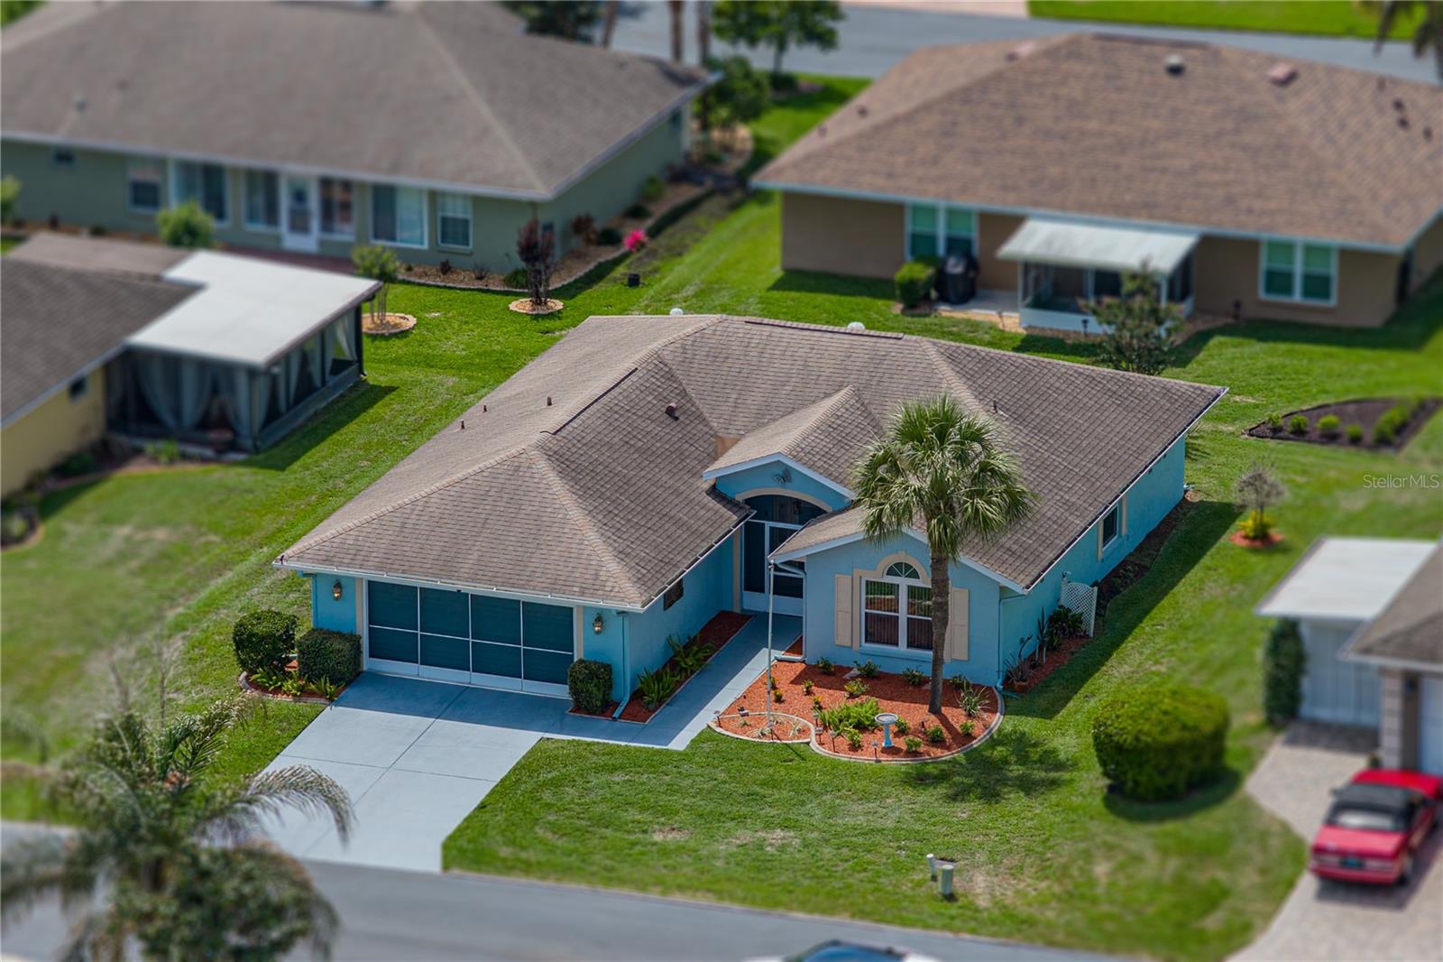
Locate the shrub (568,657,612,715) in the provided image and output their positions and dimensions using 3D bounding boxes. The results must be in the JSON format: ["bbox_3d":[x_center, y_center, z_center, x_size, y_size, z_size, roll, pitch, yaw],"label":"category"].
[{"bbox_3d":[-2.760,4.345,142.109,0.850,0.970,0.820,7,20,20],"label":"shrub"}]

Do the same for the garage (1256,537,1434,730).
[{"bbox_3d":[13.421,3.211,142.749,2.800,2.500,5.100,7,20,20],"label":"garage"}]

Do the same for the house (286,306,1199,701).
[{"bbox_3d":[0.960,-0.087,149.049,15.657,4.751,18.226,7,20,20],"label":"house"}]

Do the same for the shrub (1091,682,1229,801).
[{"bbox_3d":[8.999,5.269,137.954,2.800,1.800,2.800,0,19,0],"label":"shrub"}]

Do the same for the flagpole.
[{"bbox_3d":[1.041,3.429,140.379,0.100,3.780,0.100,8,20,20],"label":"flagpole"}]

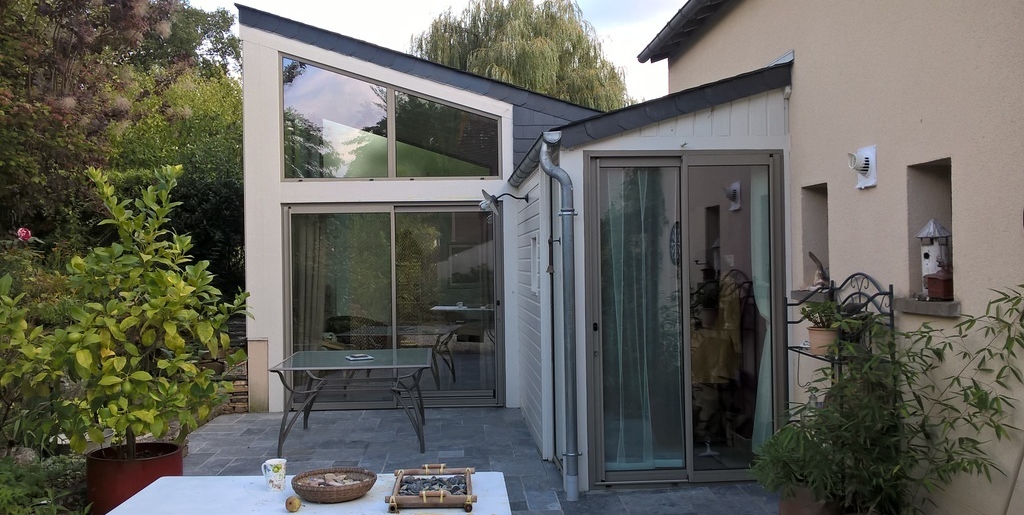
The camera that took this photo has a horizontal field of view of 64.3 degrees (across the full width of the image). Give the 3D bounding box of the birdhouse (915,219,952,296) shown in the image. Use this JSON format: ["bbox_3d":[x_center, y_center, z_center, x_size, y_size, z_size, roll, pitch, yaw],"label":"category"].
[{"bbox_3d":[2.066,0.008,3.971,0.160,0.380,0.160,-1,0,-28],"label":"birdhouse"}]

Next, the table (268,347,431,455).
[{"bbox_3d":[-1.342,1.234,7.124,1.250,0.710,1.230,-1,0,-1],"label":"table"}]

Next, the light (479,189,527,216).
[{"bbox_3d":[-0.071,-0.489,7.208,0.430,0.250,0.270,-1,0,-3],"label":"light"}]

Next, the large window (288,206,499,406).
[{"bbox_3d":[-1.224,0.514,8.523,2.260,2.130,0.120,-1,0,-3],"label":"large window"}]

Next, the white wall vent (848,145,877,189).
[{"bbox_3d":[1.939,-0.507,4.557,0.100,0.228,0.201,-1,0,-4],"label":"white wall vent"}]

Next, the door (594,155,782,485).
[{"bbox_3d":[1.192,0.416,5.552,1.360,2.260,0.120,-1,0,-3],"label":"door"}]

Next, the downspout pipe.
[{"bbox_3d":[0.323,0.373,5.289,0.240,2.380,0.160,-1,0,-3],"label":"downspout pipe"}]

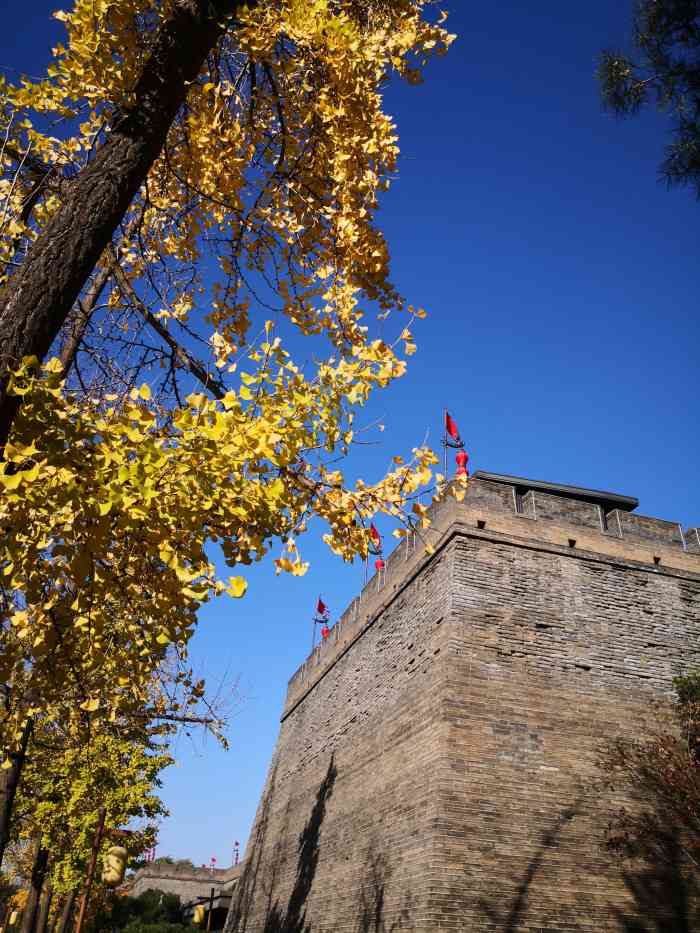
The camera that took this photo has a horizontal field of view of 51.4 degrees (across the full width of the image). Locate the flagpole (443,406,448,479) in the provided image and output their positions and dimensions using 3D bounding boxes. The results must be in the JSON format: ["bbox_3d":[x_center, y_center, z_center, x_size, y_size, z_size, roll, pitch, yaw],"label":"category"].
[{"bbox_3d":[2.913,0.144,22.046,0.080,4.700,0.080,12,-34,-12],"label":"flagpole"}]

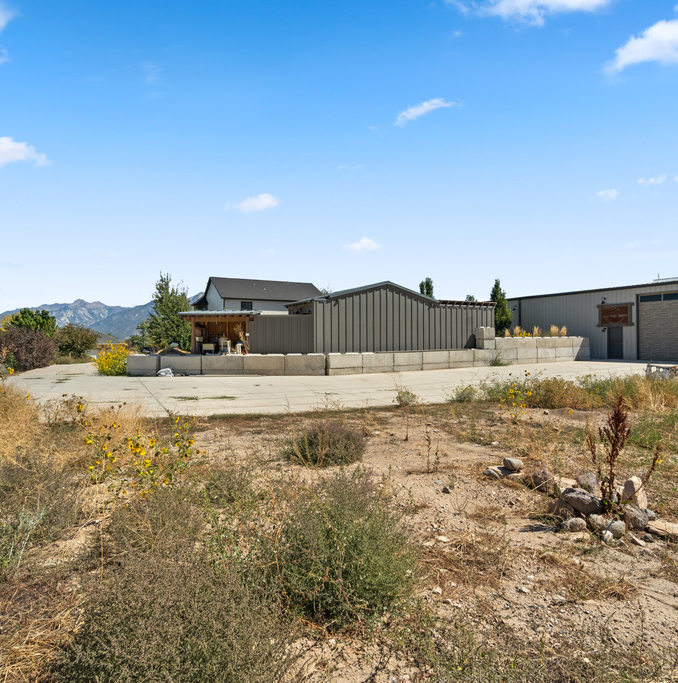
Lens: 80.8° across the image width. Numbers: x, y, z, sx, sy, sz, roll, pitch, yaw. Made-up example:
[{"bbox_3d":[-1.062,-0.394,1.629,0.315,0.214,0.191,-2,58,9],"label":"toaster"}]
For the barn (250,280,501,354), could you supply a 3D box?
[{"bbox_3d":[1.950,-1.300,24.200,13.200,3.800,6.900,-1,0,-27],"label":"barn"}]

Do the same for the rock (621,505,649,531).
[{"bbox_3d":[2.374,1.409,3.191,0.190,0.180,0.180,-1,0,37],"label":"rock"}]

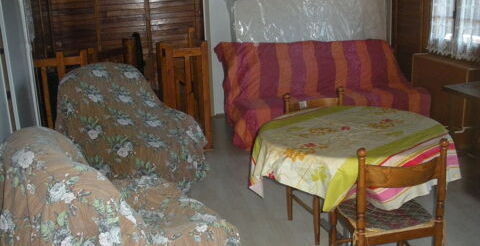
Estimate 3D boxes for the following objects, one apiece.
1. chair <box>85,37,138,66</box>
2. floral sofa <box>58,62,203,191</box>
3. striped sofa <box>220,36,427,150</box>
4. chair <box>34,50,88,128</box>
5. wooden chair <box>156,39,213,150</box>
[{"bbox_3d":[-1.233,-0.255,4.853,0.460,1.020,0.460,-10,18,-23],"label":"chair"},{"bbox_3d":[-0.829,0.033,3.860,0.860,0.960,0.820,11,21,39],"label":"floral sofa"},{"bbox_3d":[0.848,-0.382,5.095,1.960,0.920,0.950,-6,16,-10],"label":"striped sofa"},{"bbox_3d":[-1.559,-0.148,4.536,0.460,1.000,0.460,-5,16,-9],"label":"chair"},{"bbox_3d":[-0.544,-0.288,4.780,0.480,1.040,0.440,-5,16,-9],"label":"wooden chair"}]

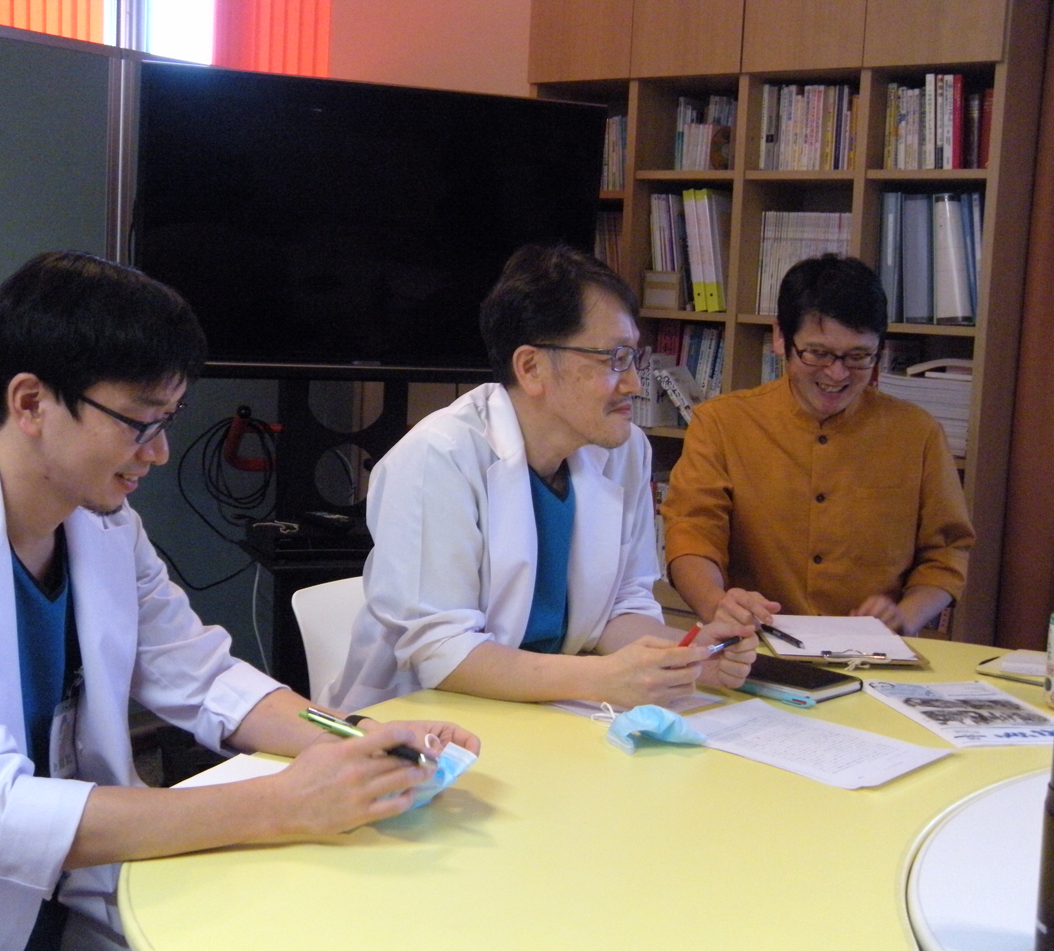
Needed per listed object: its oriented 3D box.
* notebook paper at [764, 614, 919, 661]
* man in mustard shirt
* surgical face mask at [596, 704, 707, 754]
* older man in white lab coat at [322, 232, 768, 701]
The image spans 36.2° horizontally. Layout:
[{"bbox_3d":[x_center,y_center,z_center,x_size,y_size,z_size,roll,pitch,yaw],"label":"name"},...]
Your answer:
[{"bbox_3d":[0.467,0.242,2.461,0.210,0.008,0.295,3,7,0],"label":"notebook paper"},{"bbox_3d":[0.453,0.276,2.724,0.510,1.286,0.640,4,8,4],"label":"man in mustard shirt"},{"bbox_3d":[0.147,0.293,1.887,0.125,0.038,0.092,3,7,0],"label":"surgical face mask"},{"bbox_3d":[-0.057,0.315,2.278,0.630,1.272,0.520,9,10,41],"label":"older man in white lab coat"}]

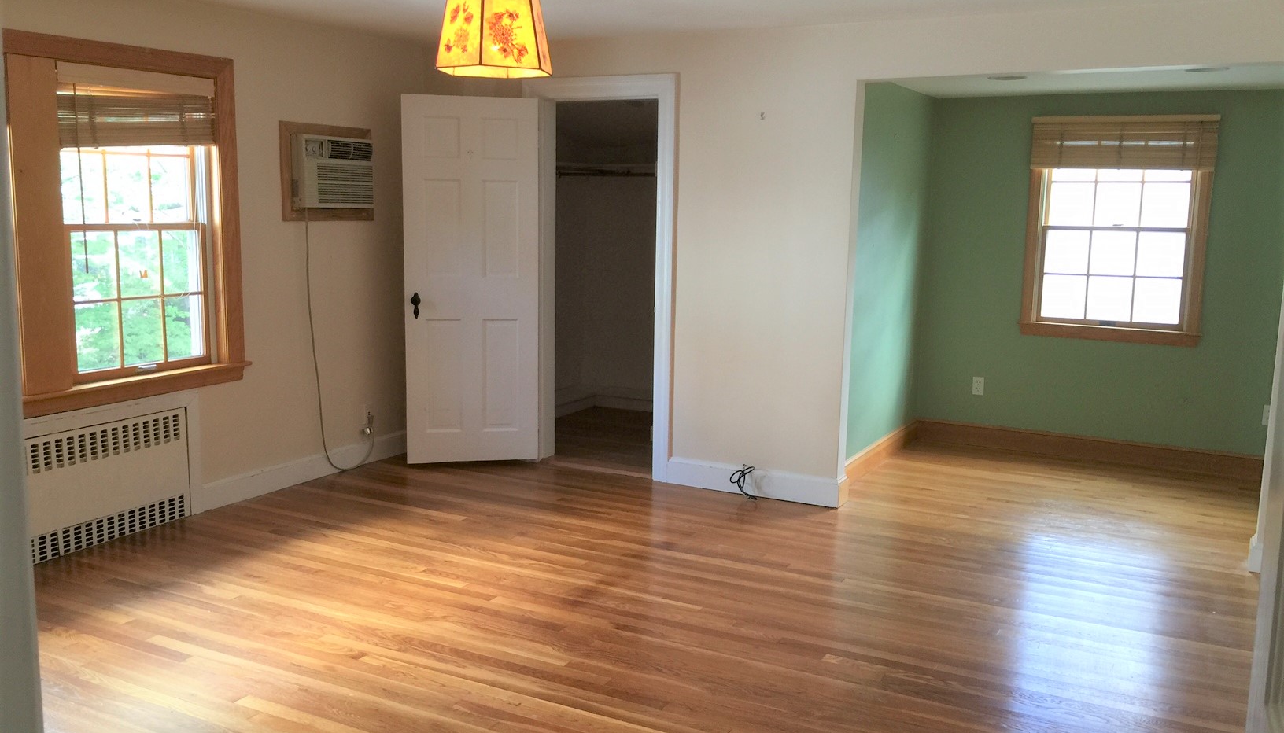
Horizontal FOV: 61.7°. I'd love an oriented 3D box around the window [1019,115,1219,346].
[{"bbox_3d":[2.680,-0.771,6.107,0.968,1.261,0.140,6,10,29],"label":"window"}]

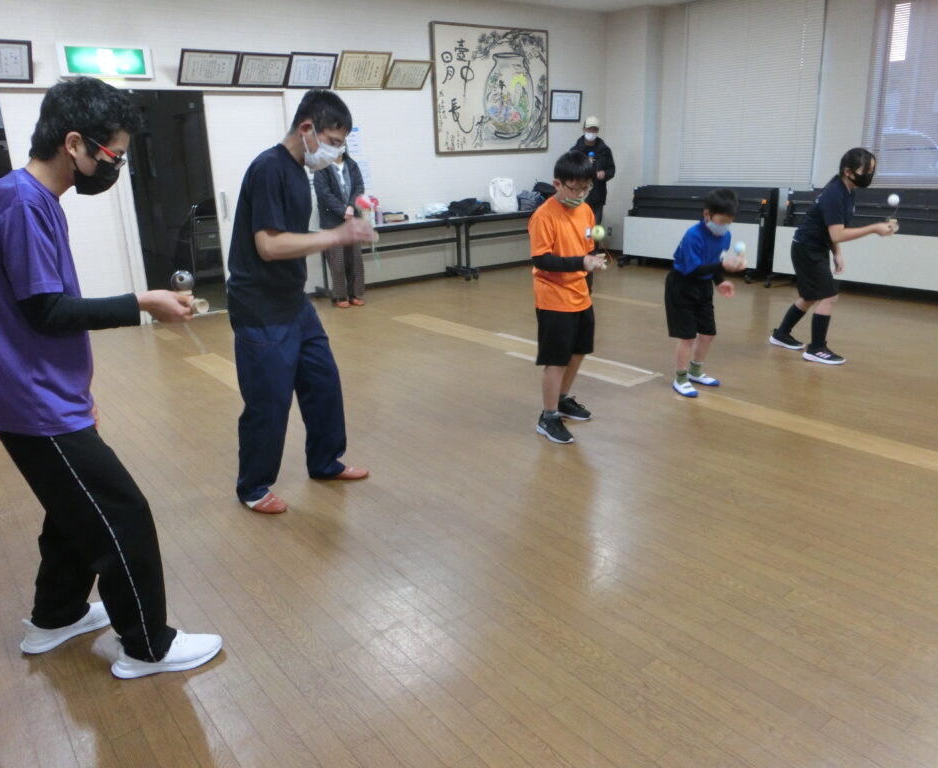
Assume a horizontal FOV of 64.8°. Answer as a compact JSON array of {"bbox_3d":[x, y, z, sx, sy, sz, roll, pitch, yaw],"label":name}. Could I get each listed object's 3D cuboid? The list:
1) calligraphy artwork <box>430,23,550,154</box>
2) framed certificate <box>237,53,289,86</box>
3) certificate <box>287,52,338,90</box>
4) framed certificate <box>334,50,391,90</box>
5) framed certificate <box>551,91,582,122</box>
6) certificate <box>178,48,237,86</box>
[{"bbox_3d":[0.279,-3.398,8.593,1.690,1.350,0.050,-15,22,-35],"label":"calligraphy artwork"},{"bbox_3d":[-1.898,-2.905,6.843,0.471,0.335,0.030,-15,60,-35],"label":"framed certificate"},{"bbox_3d":[-1.537,-3.061,7.245,0.503,0.361,0.030,-15,57,-37],"label":"certificate"},{"bbox_3d":[-1.078,-3.209,7.589,0.591,0.398,0.030,-15,53,-37],"label":"framed certificate"},{"bbox_3d":[1.213,-3.482,9.284,0.520,0.365,0.030,-15,27,-35],"label":"framed certificate"},{"bbox_3d":[-2.329,-2.822,6.630,0.521,0.351,0.030,-15,62,-37],"label":"certificate"}]

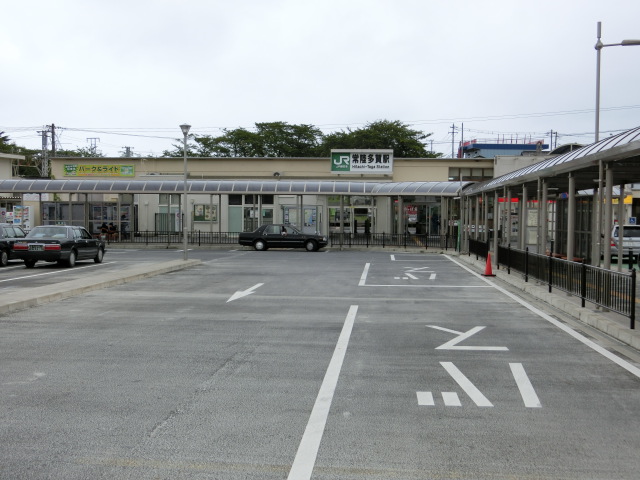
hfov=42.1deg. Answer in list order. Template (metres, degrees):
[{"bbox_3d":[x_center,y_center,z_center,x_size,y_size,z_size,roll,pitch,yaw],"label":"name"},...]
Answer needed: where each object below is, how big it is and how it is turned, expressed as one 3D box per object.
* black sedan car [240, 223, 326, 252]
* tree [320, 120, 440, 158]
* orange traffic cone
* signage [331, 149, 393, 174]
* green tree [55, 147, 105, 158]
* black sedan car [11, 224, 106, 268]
[{"bbox_3d":[-1.880,-0.153,44.181,4.690,1.430,1.710,1,2,3],"label":"black sedan car"},{"bbox_3d":[5.319,-5.185,71.864,9.990,10.110,9.500,1,2,4],"label":"tree"},{"bbox_3d":[5.218,0.771,25.591,0.380,0.700,0.380,1,2,4],"label":"orange traffic cone"},{"bbox_3d":[2.479,-4.528,48.300,3.600,1.430,0.350,1,2,4],"label":"signage"},{"bbox_3d":[-22.226,-4.475,76.892,4.630,7.980,4.800,1,2,4],"label":"green tree"},{"bbox_3d":[-8.984,0.185,29.231,1.710,1.430,4.690,1,2,4],"label":"black sedan car"}]

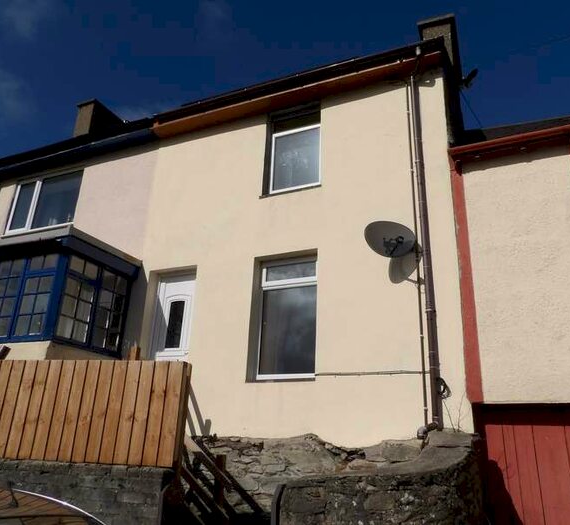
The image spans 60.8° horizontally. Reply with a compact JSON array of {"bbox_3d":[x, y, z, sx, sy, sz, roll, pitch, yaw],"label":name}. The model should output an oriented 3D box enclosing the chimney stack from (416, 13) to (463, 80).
[{"bbox_3d":[3.266,-4.238,10.191,0.720,1.250,1.000,-6,-22,23],"label":"chimney stack"}]

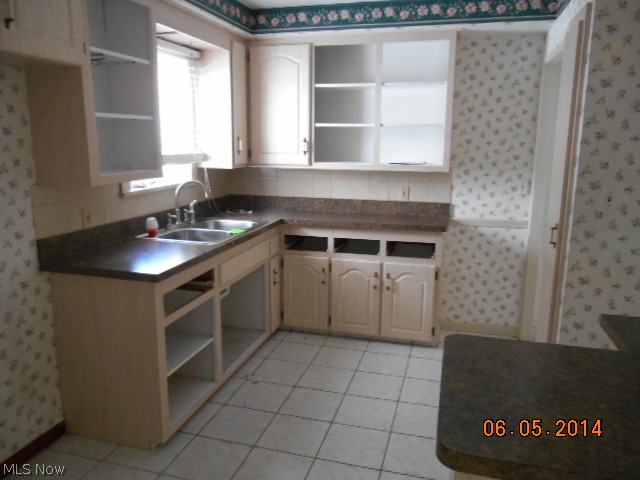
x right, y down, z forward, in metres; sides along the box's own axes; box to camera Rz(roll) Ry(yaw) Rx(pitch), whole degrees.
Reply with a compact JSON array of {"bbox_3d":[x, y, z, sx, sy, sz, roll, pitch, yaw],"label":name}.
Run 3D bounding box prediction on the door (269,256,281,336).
[{"bbox_3d":[-0.334,0.411,3.606,0.025,0.580,0.210,3,12,16],"label":"door"}]

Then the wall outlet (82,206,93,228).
[{"bbox_3d":[-1.213,-0.116,2.517,0.014,0.113,0.072,3,12,16],"label":"wall outlet"}]

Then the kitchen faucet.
[{"bbox_3d":[-0.846,-0.233,3.140,0.251,0.303,0.281,3,12,16],"label":"kitchen faucet"}]

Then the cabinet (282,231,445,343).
[{"bbox_3d":[0.314,0.300,3.672,1.189,0.861,0.418,3,12,16],"label":"cabinet"}]

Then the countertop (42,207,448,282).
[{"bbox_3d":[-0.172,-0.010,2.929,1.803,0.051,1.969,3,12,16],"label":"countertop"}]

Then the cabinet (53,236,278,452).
[{"bbox_3d":[-0.790,0.426,3.053,0.598,0.861,1.613,3,12,16],"label":"cabinet"}]

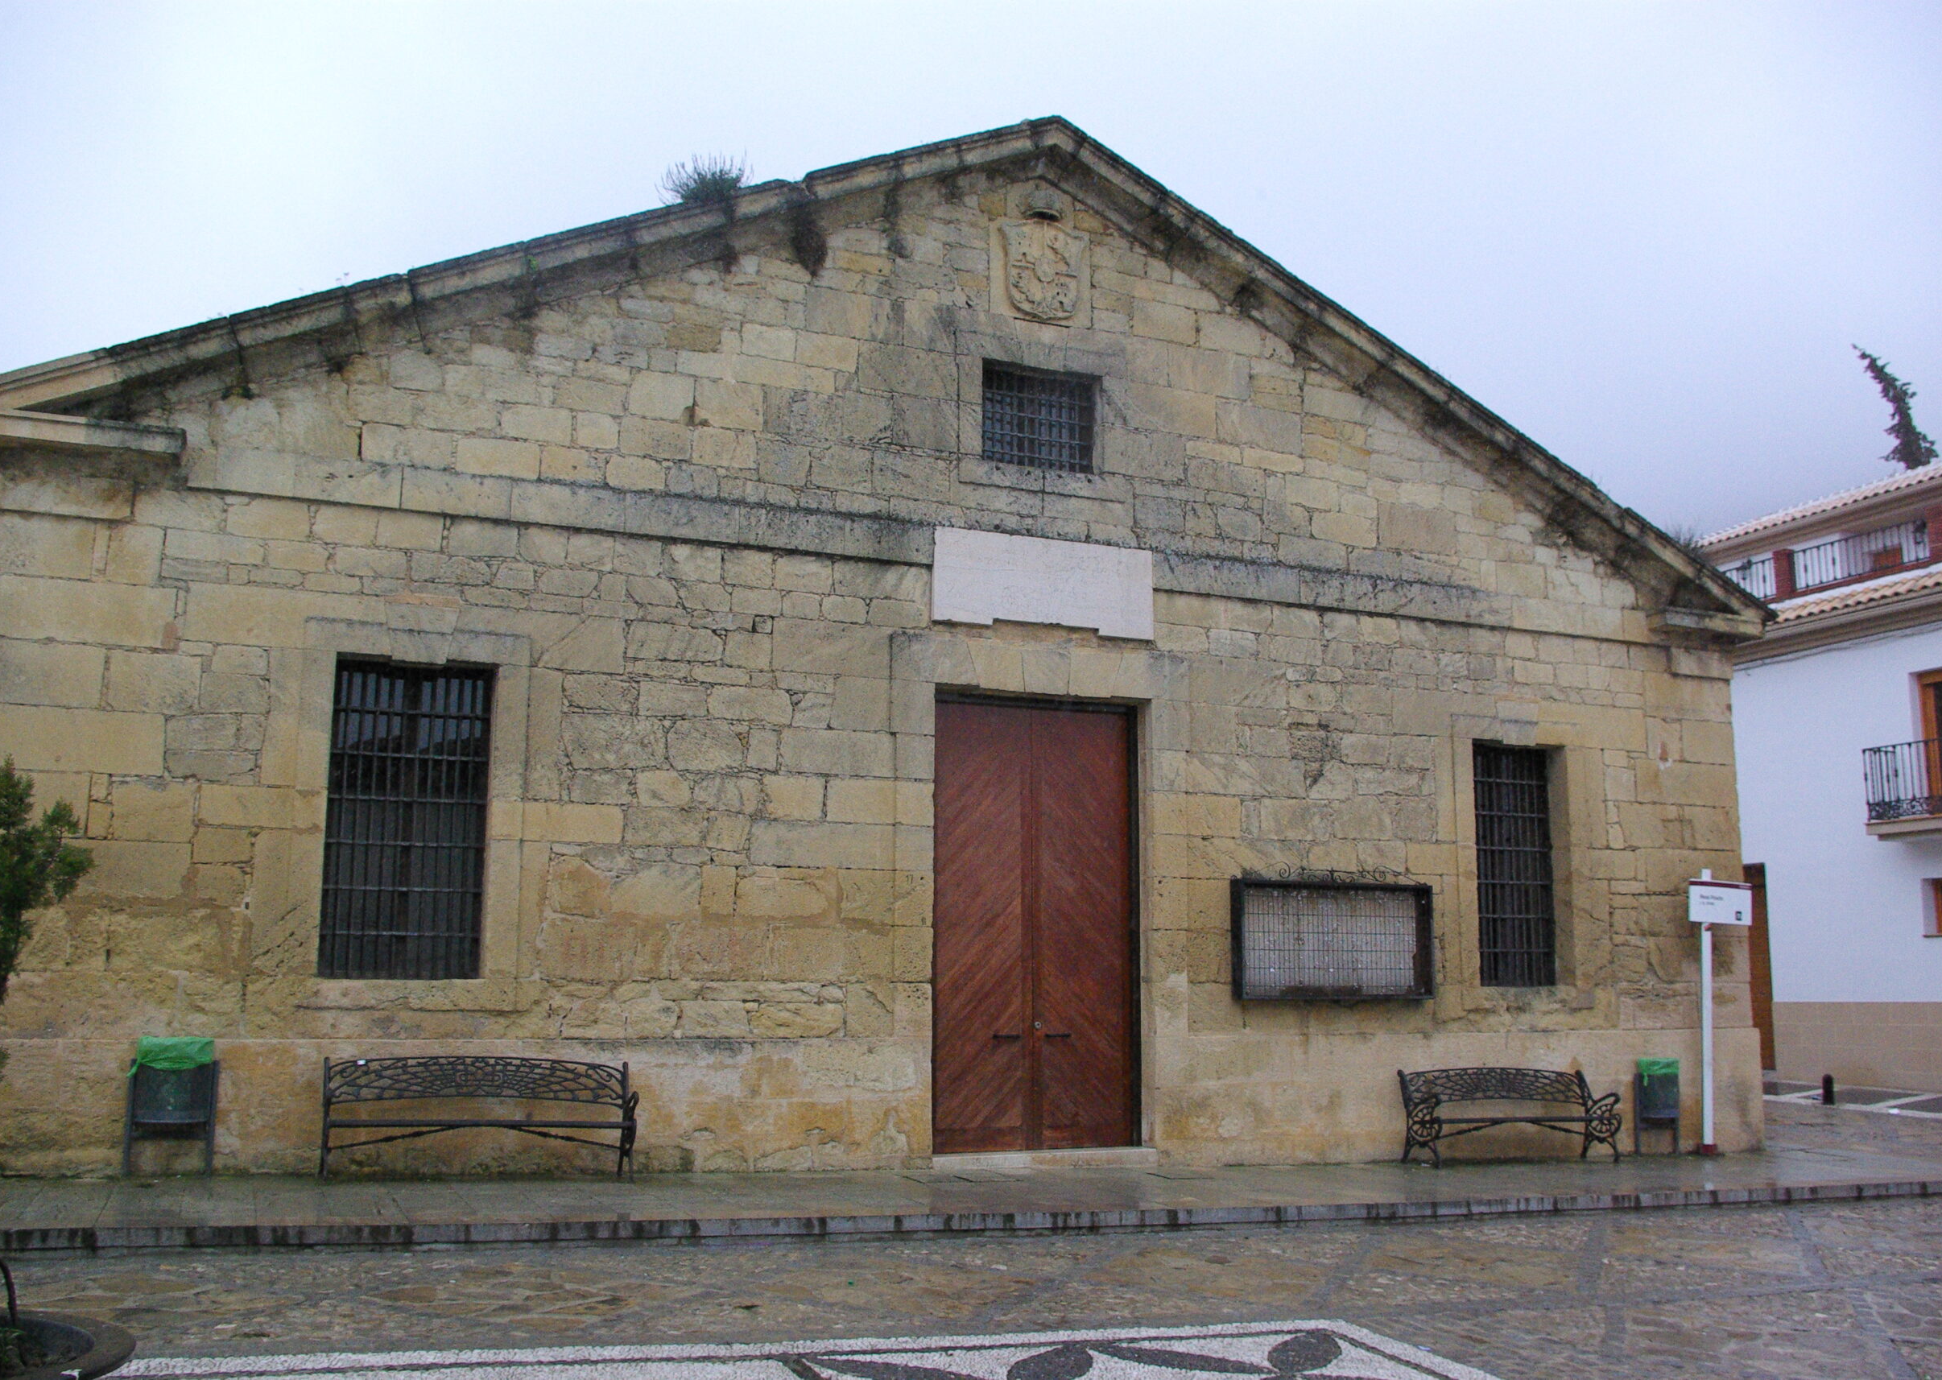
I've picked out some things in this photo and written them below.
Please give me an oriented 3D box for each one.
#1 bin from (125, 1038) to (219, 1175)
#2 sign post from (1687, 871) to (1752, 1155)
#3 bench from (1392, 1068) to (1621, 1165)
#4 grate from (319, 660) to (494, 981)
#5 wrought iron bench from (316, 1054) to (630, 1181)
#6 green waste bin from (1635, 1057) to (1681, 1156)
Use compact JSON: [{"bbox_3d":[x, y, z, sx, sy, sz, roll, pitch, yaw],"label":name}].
[{"bbox_3d":[-5.114,2.650,11.007,0.510,0.840,0.270,4,-10,-21],"label":"bin"},{"bbox_3d":[6.901,2.953,15.791,0.740,2.540,0.120,7,-11,-21],"label":"sign post"},{"bbox_3d":[4.616,3.610,14.641,1.900,0.760,0.520,4,-10,-21],"label":"bench"},{"bbox_3d":[-3.965,0.897,12.124,1.084,2.230,0.050,4,-10,-21],"label":"grate"},{"bbox_3d":[-3.281,2.872,11.551,1.950,0.770,0.520,4,-10,-21],"label":"wrought iron bench"},{"bbox_3d":[6.180,3.730,15.422,0.490,0.820,0.260,4,-10,-21],"label":"green waste bin"}]

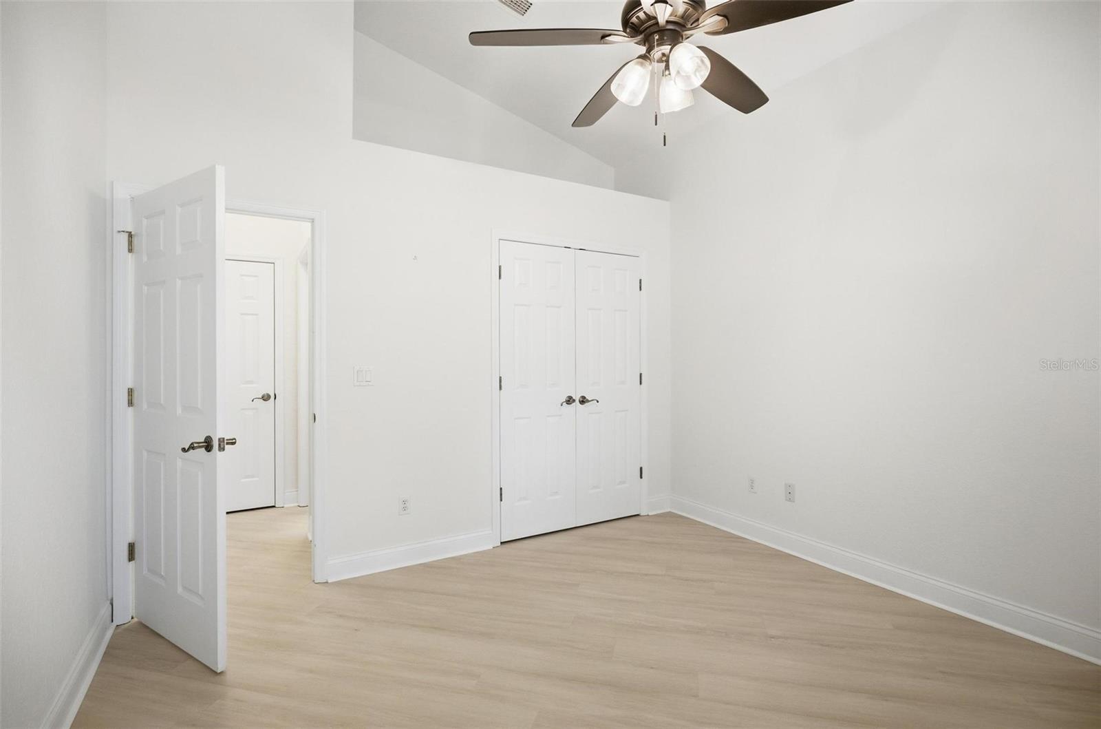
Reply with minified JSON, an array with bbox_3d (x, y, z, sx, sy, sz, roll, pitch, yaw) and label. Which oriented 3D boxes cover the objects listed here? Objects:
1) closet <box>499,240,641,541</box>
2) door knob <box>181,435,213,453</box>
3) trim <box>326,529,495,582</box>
[{"bbox_3d":[0.061,0.193,3.979,1.218,2.035,0.480,-1,1,-31],"label":"closet"},{"bbox_3d":[-1.434,0.324,2.102,0.135,0.066,0.062,0,1,32],"label":"door knob"},{"bbox_3d":[-0.825,1.160,3.193,1.017,0.134,0.016,-1,1,-31],"label":"trim"}]

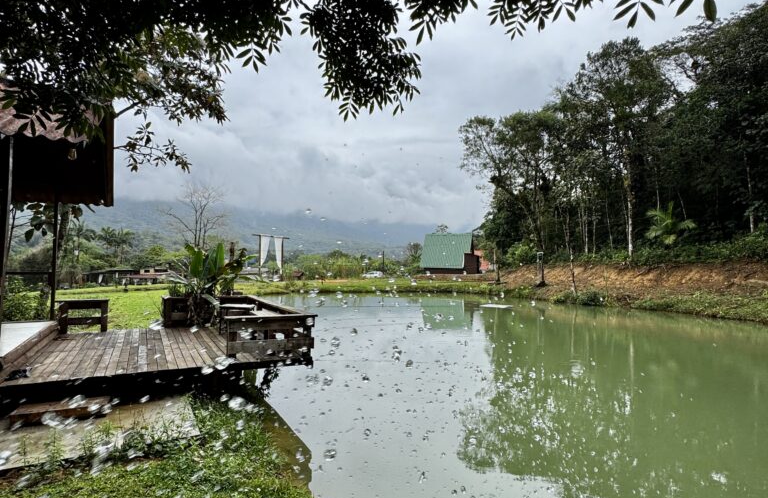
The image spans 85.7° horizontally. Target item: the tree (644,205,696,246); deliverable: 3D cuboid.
[{"bbox_3d":[18.680,-1.206,27.000,3.000,3.500,2.900,-1,-3,35],"label":"tree"}]

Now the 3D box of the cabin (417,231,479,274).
[{"bbox_3d":[9.563,0.724,60.000,8.300,6.000,6.200,0,-3,20],"label":"cabin"}]

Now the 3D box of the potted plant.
[{"bbox_3d":[-3.430,0.675,8.100,1.500,1.620,1.300,2,-3,-23],"label":"potted plant"}]

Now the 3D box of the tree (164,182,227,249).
[{"bbox_3d":[-21.734,-1.913,48.000,7.100,11.300,6.800,2,-3,-24],"label":"tree"}]

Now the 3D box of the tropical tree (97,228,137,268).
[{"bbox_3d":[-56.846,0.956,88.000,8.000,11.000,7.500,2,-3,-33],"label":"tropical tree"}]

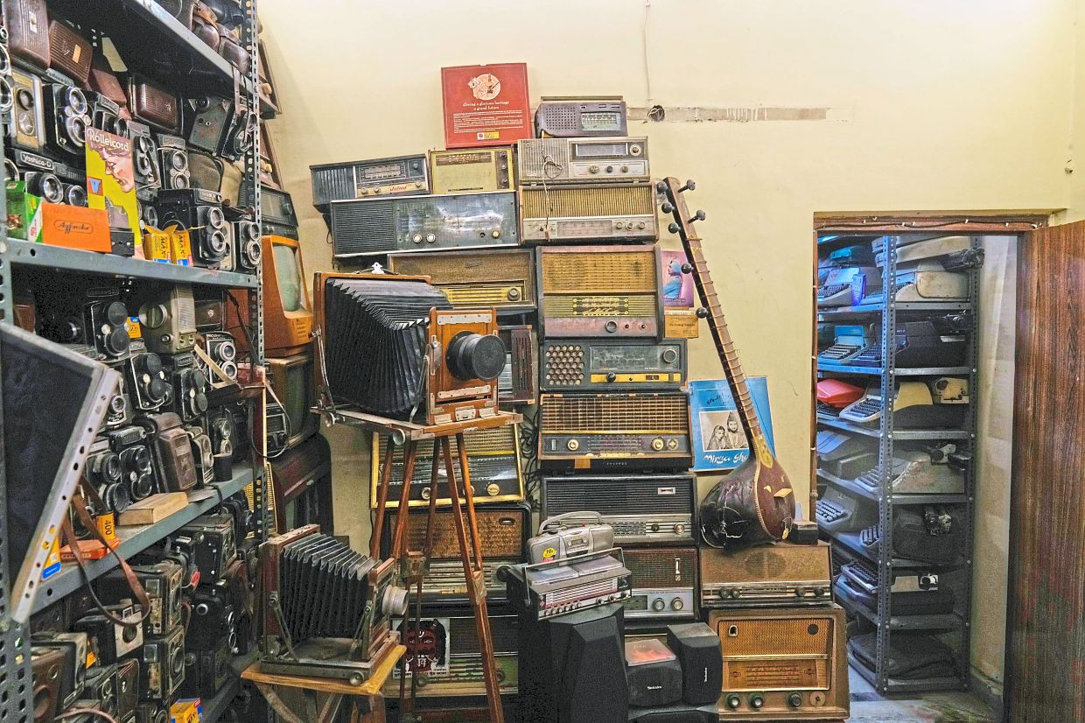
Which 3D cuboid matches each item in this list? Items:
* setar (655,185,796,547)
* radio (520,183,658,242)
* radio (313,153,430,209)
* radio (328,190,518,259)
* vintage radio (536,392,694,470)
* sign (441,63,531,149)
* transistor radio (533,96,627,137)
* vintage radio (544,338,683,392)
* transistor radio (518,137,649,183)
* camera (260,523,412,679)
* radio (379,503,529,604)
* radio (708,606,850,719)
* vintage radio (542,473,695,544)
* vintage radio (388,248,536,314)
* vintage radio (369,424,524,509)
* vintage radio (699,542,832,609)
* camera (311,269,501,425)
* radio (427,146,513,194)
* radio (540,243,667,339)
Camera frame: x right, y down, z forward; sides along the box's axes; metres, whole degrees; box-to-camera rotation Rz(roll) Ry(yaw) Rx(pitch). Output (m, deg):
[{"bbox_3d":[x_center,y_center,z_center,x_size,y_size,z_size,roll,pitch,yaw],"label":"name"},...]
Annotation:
[{"bbox_3d":[0.540,0.002,2.477,0.280,1.257,0.310,-20,-6,38],"label":"setar"},{"bbox_3d":[0.147,-0.479,2.409,0.436,0.184,0.200,-1,3,0],"label":"radio"},{"bbox_3d":[-0.588,-0.614,2.509,0.392,0.135,0.180,-7,4,-7],"label":"radio"},{"bbox_3d":[-0.378,-0.445,2.426,0.598,0.180,0.210,-4,3,0],"label":"radio"},{"bbox_3d":[0.240,0.226,2.484,0.500,0.259,0.220,0,3,0],"label":"vintage radio"},{"bbox_3d":[-0.200,-0.907,2.583,0.302,0.302,0.025,-4,-4,-2],"label":"sign"},{"bbox_3d":[0.130,-0.820,2.465,0.304,0.135,0.090,-1,3,-6],"label":"transistor radio"},{"bbox_3d":[0.237,0.005,2.480,0.480,0.165,0.180,-1,3,-1],"label":"vintage radio"},{"bbox_3d":[0.133,-0.649,2.391,0.417,0.140,0.160,-1,3,0],"label":"transistor radio"},{"bbox_3d":[-0.429,0.519,1.598,0.268,0.262,0.215,1,-3,7],"label":"camera"},{"bbox_3d":[-0.295,0.630,2.519,0.489,0.329,0.230,-1,3,-3],"label":"radio"},{"bbox_3d":[0.754,0.961,2.415,0.444,0.355,0.210,-1,3,-4],"label":"radio"},{"bbox_3d":[0.246,0.480,2.470,0.505,0.227,0.200,-1,3,-2],"label":"vintage radio"},{"bbox_3d":[-0.270,-0.273,2.500,0.494,0.203,0.200,-3,3,-3],"label":"vintage radio"},{"bbox_3d":[-0.320,0.307,2.488,0.498,0.311,0.220,-2,3,-4],"label":"vintage radio"},{"bbox_3d":[0.728,0.694,2.454,0.434,0.200,0.190,-1,3,-6],"label":"vintage radio"},{"bbox_3d":[-0.292,-0.040,1.788,0.395,0.325,0.360,8,9,40],"label":"camera"},{"bbox_3d":[-0.230,-0.617,2.388,0.271,0.141,0.110,-1,3,0],"label":"radio"},{"bbox_3d":[0.190,-0.233,2.472,0.409,0.303,0.220,0,3,0],"label":"radio"}]

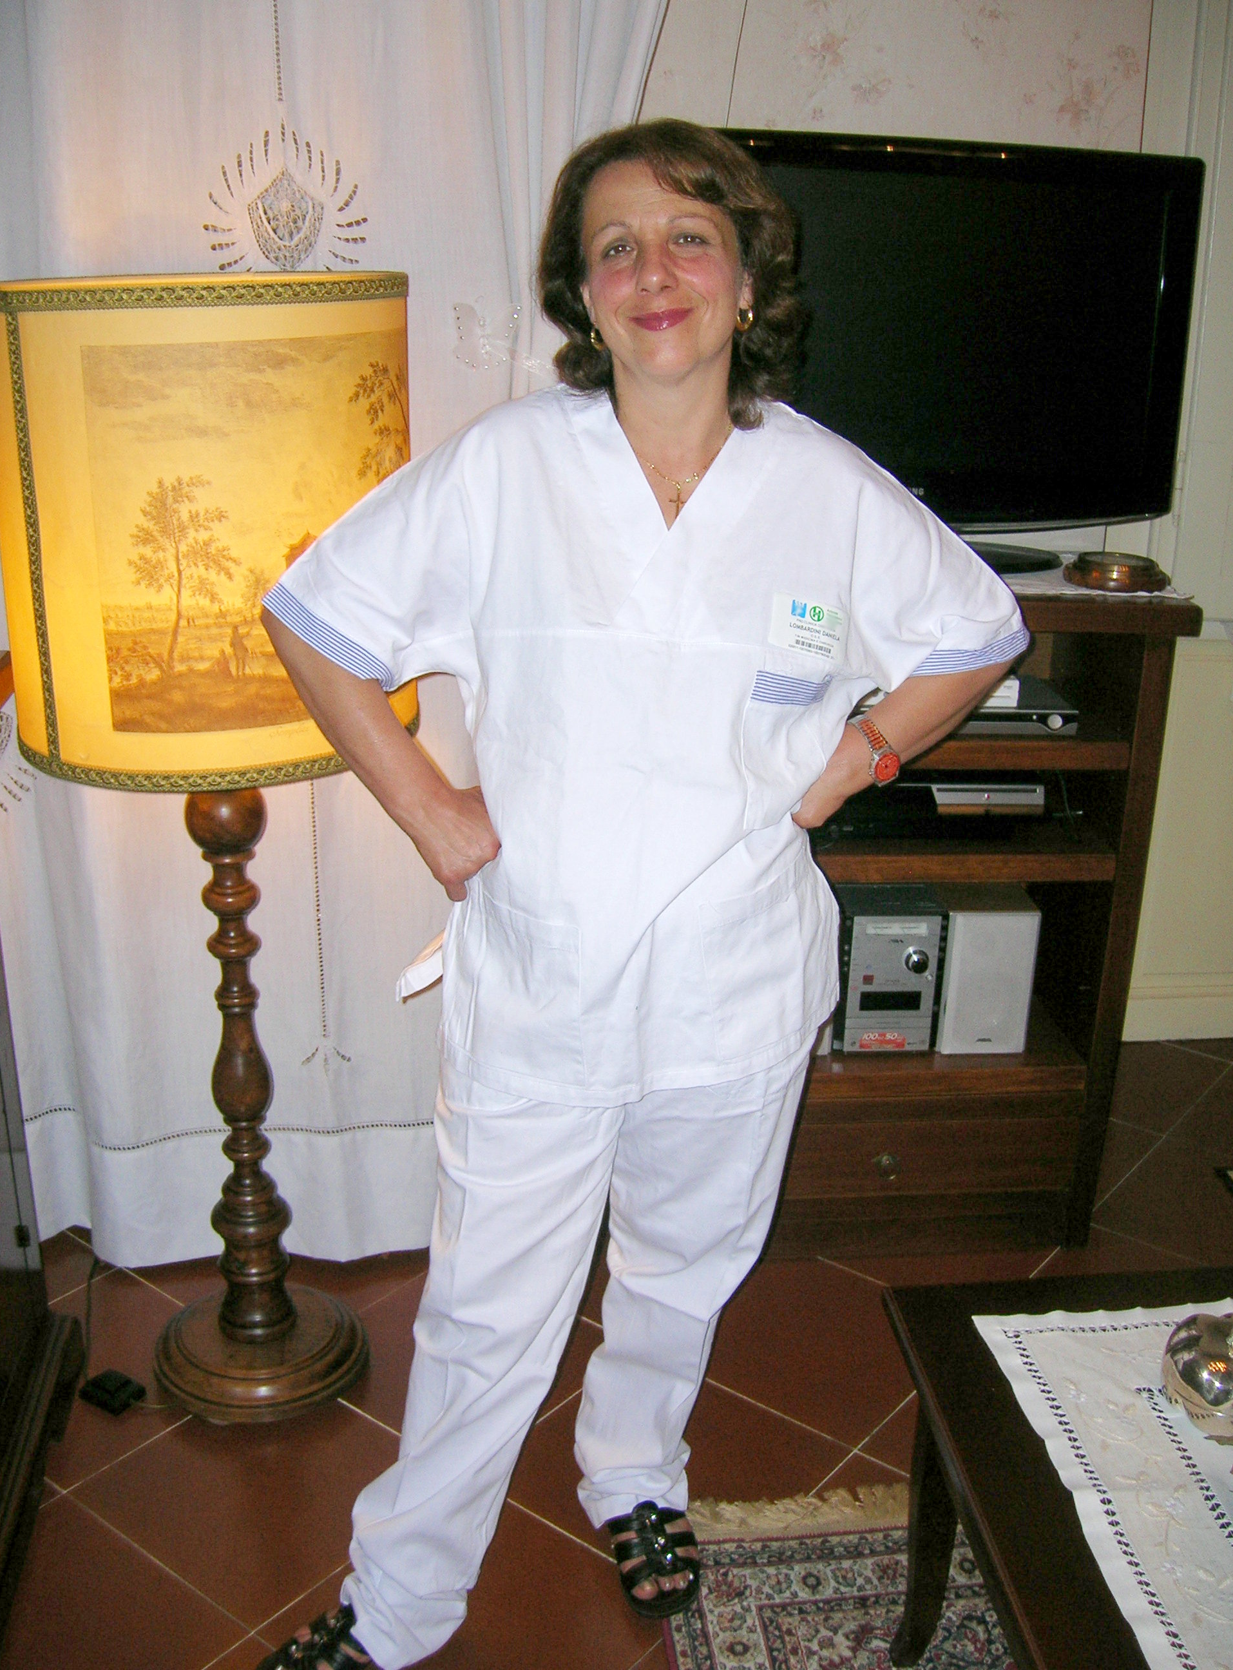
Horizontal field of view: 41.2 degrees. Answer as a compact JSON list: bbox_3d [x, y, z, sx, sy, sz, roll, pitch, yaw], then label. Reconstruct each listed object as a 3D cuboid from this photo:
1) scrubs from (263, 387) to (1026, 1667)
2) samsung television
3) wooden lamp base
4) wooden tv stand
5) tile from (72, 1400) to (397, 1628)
[{"bbox_3d":[0.021,0.246,1.701,0.730,1.365,0.370,1,19,0],"label":"scrubs"},{"bbox_3d":[0.442,-0.727,2.445,0.855,0.550,0.110,-1,19,-7],"label":"samsung television"},{"bbox_3d":[-0.506,0.344,2.214,0.305,0.870,0.305,1,19,0],"label":"wooden lamp base"},{"bbox_3d":[0.419,0.112,2.653,0.782,1.053,0.422,0,19,-4],"label":"wooden tv stand"},{"bbox_3d":[-0.454,0.843,2.122,0.367,0.013,0.367,15,24,36],"label":"tile"}]

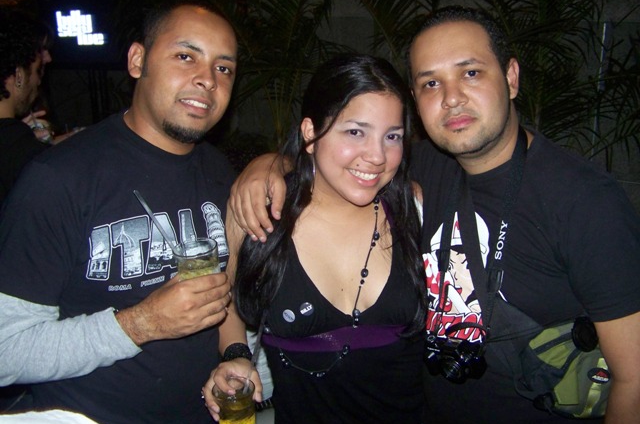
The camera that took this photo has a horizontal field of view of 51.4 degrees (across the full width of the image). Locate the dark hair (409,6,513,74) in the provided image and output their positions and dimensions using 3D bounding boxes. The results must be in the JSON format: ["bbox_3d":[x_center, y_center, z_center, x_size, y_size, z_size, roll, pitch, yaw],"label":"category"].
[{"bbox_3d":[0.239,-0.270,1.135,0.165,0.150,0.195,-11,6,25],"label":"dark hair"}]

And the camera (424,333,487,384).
[{"bbox_3d":[0.231,0.249,1.130,0.106,0.075,0.078,9,39,8],"label":"camera"}]

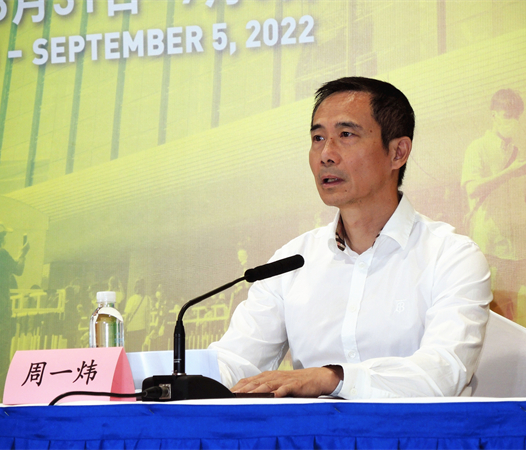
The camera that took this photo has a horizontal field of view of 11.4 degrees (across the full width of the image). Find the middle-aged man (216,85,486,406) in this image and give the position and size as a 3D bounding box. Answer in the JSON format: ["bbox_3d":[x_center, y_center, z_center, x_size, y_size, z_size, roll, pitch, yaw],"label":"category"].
[{"bbox_3d":[0.141,0.396,4.560,0.530,1.320,0.660,-3,-4,25],"label":"middle-aged man"}]

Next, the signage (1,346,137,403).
[{"bbox_3d":[-0.326,0.257,4.443,0.200,0.096,0.100,-3,-4,25],"label":"signage"}]

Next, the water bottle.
[{"bbox_3d":[-0.272,0.215,4.575,0.060,0.195,0.060,-3,-4,25],"label":"water bottle"}]

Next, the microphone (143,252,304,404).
[{"bbox_3d":[-0.051,0.177,4.466,0.330,0.250,0.100,3,-5,-45],"label":"microphone"}]

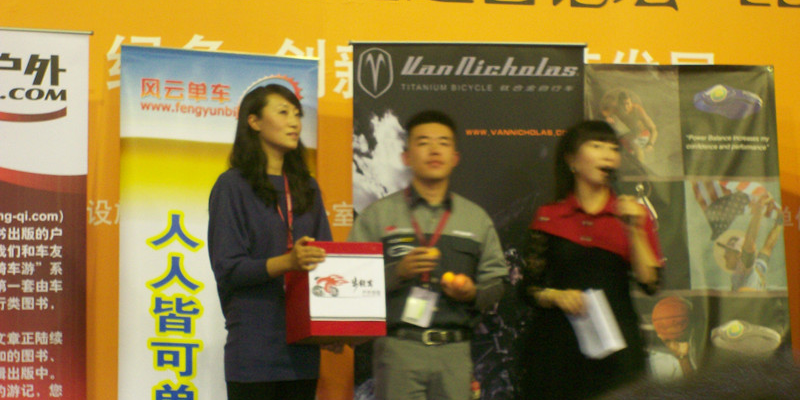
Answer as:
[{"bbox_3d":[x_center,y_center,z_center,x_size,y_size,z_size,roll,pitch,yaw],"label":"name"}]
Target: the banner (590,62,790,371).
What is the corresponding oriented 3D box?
[{"bbox_3d":[1.090,0.340,8.150,0.760,1.700,0.030,-2,-7,-7],"label":"banner"}]

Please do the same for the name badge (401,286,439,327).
[{"bbox_3d":[0.065,0.341,6.900,0.090,0.115,0.010,17,-3,-5],"label":"name badge"}]

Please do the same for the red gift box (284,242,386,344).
[{"bbox_3d":[-0.204,0.295,6.820,0.247,0.291,0.242,1,-10,-21],"label":"red gift box"}]

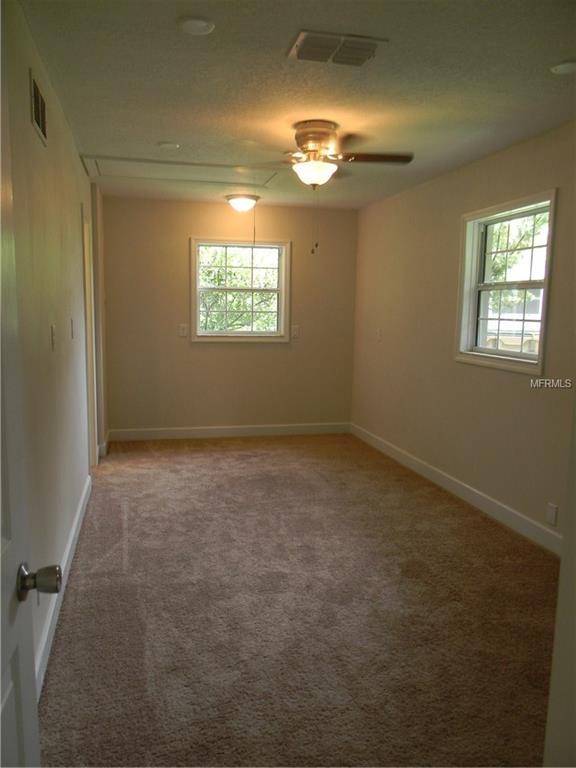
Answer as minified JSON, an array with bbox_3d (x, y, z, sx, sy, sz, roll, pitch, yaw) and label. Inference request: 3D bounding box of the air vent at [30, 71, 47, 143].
[{"bbox_3d":[-1.011,-1.116,2.538,0.020,0.205,0.400,-1,7,-14],"label":"air vent"}]

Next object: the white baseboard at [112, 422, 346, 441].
[{"bbox_3d":[-0.562,0.516,6.682,2.630,0.117,0.016,-1,7,-14],"label":"white baseboard"}]

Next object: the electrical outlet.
[{"bbox_3d":[1.550,0.769,3.654,0.010,0.116,0.075,-1,7,-14],"label":"electrical outlet"}]

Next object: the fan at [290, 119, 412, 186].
[{"bbox_3d":[0.160,-1.296,3.559,1.080,0.366,1.080,-1,7,-14],"label":"fan"}]

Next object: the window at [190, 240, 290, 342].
[{"bbox_3d":[-0.484,-0.975,6.536,1.045,1.060,0.100,-1,7,-14],"label":"window"}]

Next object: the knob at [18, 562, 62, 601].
[{"bbox_3d":[-0.430,0.343,1.080,0.064,0.066,0.066,0,7,-9],"label":"knob"}]

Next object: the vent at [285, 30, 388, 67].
[{"bbox_3d":[0.189,-1.339,2.503,0.340,0.020,0.285,-1,7,-14],"label":"vent"}]

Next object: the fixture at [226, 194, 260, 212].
[{"bbox_3d":[-0.419,-1.712,5.885,0.320,0.140,0.320,-1,7,-14],"label":"fixture"}]

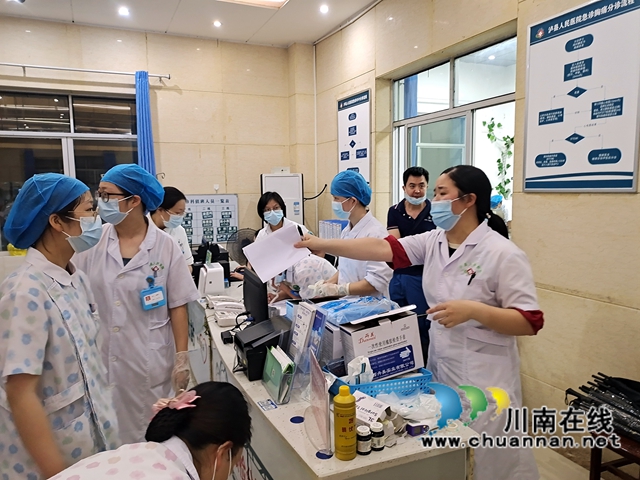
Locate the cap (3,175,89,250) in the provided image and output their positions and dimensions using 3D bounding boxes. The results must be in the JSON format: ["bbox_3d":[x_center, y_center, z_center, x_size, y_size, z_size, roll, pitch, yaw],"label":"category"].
[{"bbox_3d":[-0.811,-0.087,1.420,0.230,0.215,0.200,-4,7,-25],"label":"cap"}]

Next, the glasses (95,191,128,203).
[{"bbox_3d":[-0.754,-0.162,1.797,0.140,0.045,0.140,4,8,37],"label":"glasses"}]

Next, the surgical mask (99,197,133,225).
[{"bbox_3d":[-0.761,-0.109,1.780,0.130,0.108,0.095,4,8,37],"label":"surgical mask"}]

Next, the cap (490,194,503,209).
[{"bbox_3d":[2.191,-0.474,6.000,0.240,0.190,0.210,-1,6,-6],"label":"cap"}]

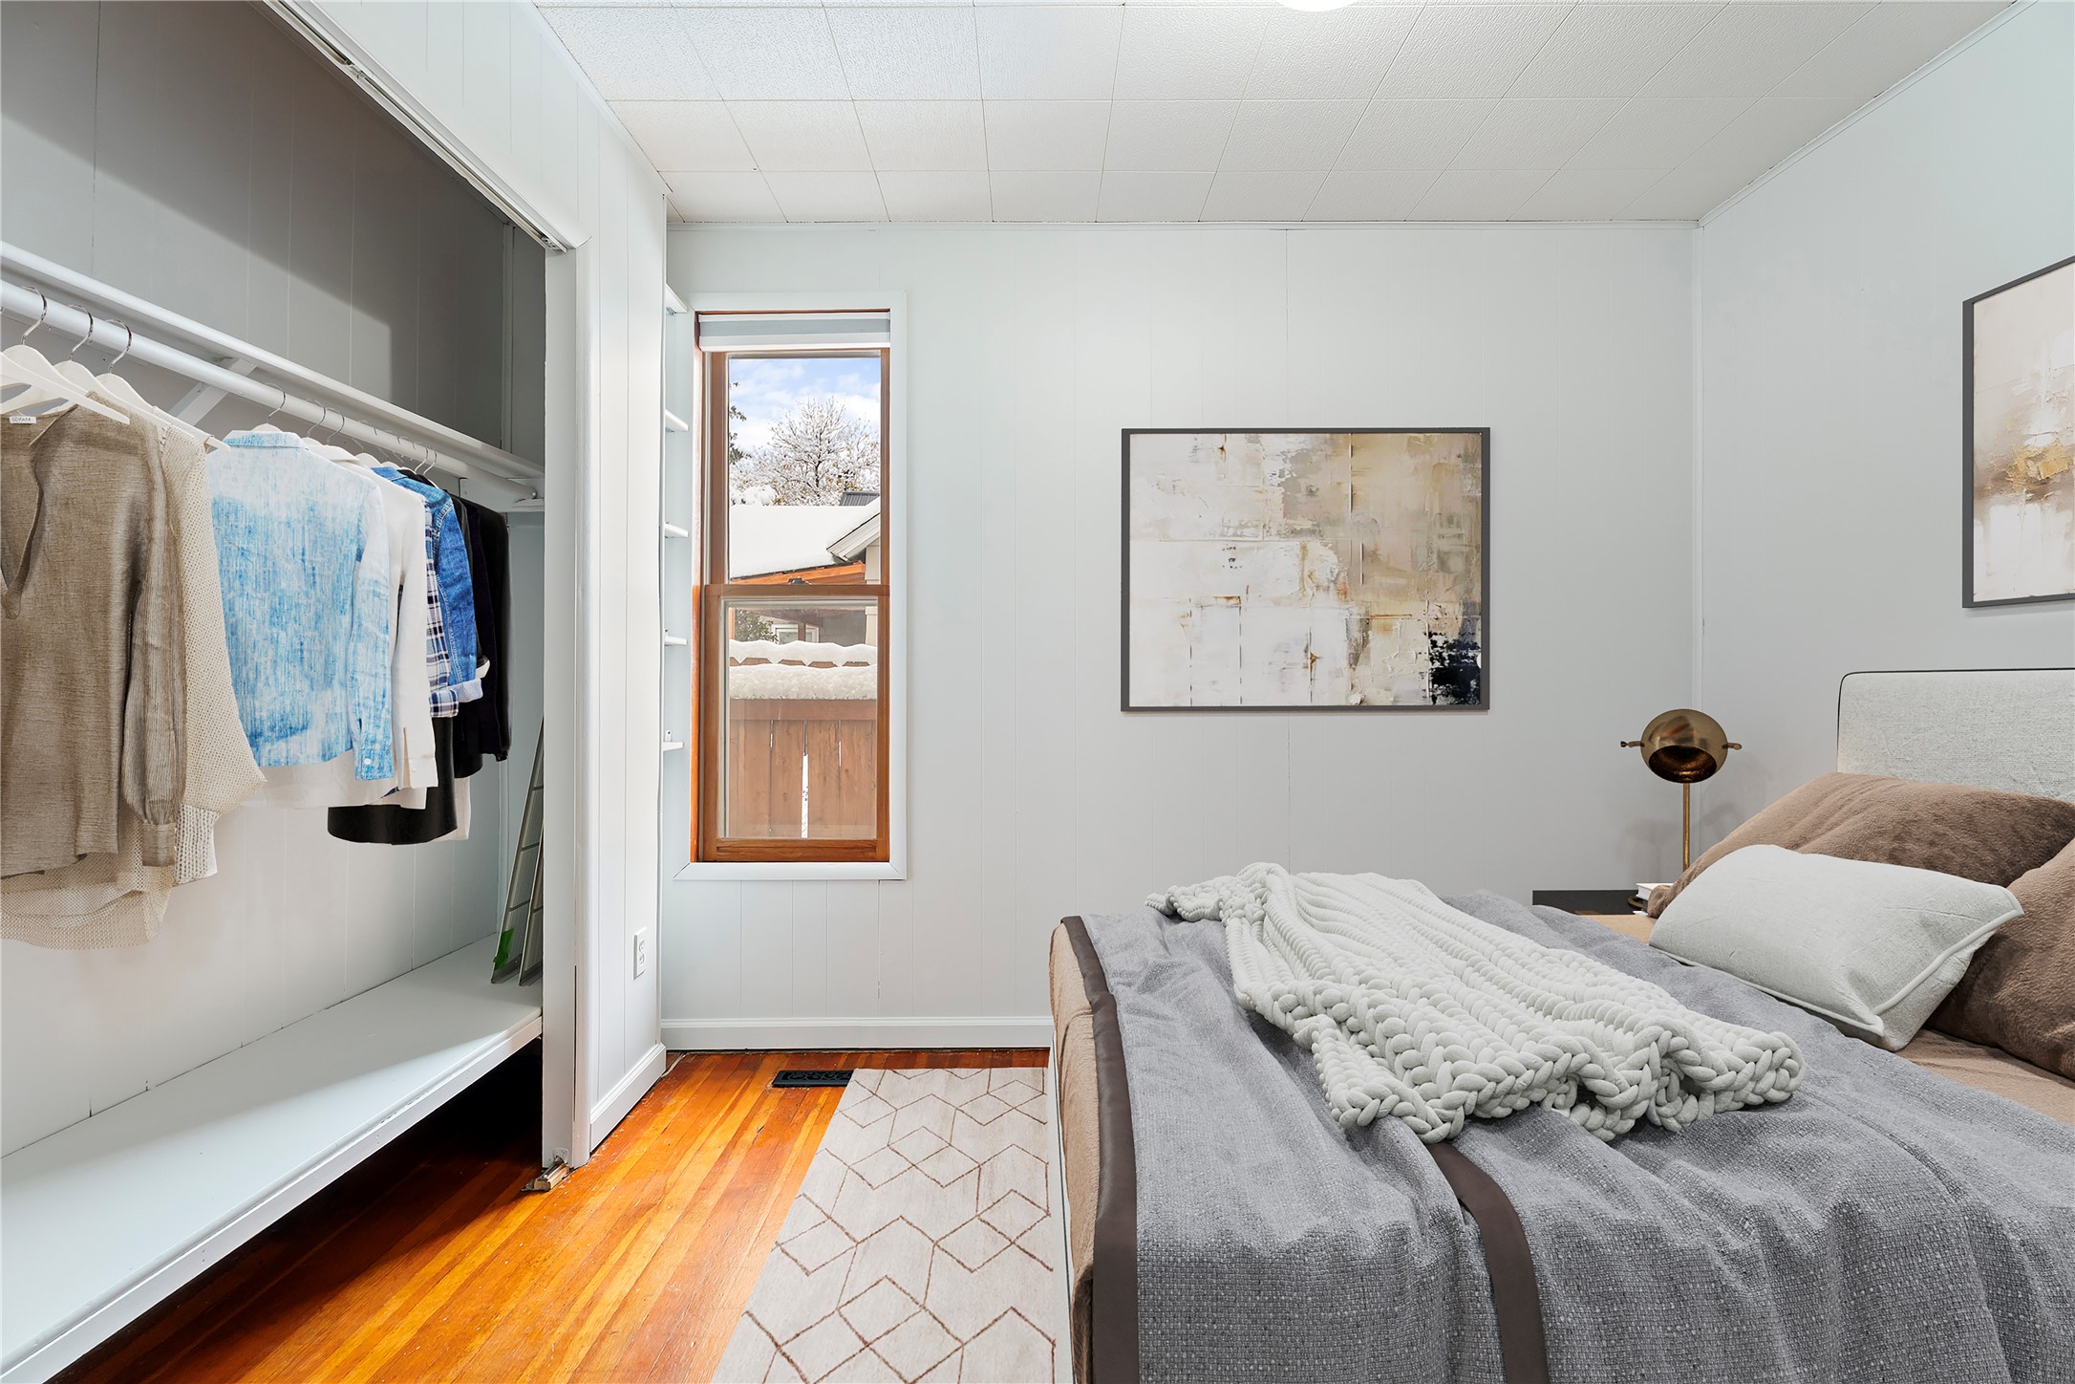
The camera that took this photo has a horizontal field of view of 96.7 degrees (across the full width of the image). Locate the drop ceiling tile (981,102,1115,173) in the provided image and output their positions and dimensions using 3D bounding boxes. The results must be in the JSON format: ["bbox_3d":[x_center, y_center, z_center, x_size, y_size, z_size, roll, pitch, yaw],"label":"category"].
[{"bbox_3d":[0.023,-1.398,2.316,0.305,0.016,0.301,0,0,0],"label":"drop ceiling tile"}]

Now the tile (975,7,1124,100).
[{"bbox_3d":[0.024,-1.391,2.011,0.305,0.018,0.305,0,1,0],"label":"tile"}]

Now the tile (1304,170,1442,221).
[{"bbox_3d":[0.939,-1.400,2.602,0.305,0.018,0.270,0,1,0],"label":"tile"}]

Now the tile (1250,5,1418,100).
[{"bbox_3d":[0.633,-1.391,2.010,0.305,0.018,0.305,0,1,0],"label":"tile"}]

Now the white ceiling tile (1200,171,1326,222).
[{"bbox_3d":[0.632,-1.401,2.600,0.305,0.016,0.267,0,0,0],"label":"white ceiling tile"}]

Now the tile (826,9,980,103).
[{"bbox_3d":[-0.280,-1.395,2.013,0.305,0.018,0.297,0,0,0],"label":"tile"}]

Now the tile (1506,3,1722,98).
[{"bbox_3d":[1.244,-1.400,2.016,0.305,0.018,0.297,0,0,0],"label":"tile"}]

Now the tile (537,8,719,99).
[{"bbox_3d":[-0.877,-1.393,2.012,0.281,0.018,0.297,0,0,0],"label":"tile"}]

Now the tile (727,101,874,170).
[{"bbox_3d":[-0.585,-1.397,2.317,0.305,0.018,0.305,0,1,0],"label":"tile"}]

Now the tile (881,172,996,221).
[{"bbox_3d":[-0.280,-1.401,2.604,0.305,0.018,0.270,0,1,0],"label":"tile"}]

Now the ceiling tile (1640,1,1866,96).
[{"bbox_3d":[1.547,-1.401,2.019,0.305,0.016,0.298,0,0,0],"label":"ceiling tile"}]

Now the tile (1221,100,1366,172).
[{"bbox_3d":[0.634,-1.396,2.315,0.305,0.018,0.305,0,1,0],"label":"tile"}]

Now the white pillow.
[{"bbox_3d":[1.332,0.410,1.587,0.305,0.145,0.480,-42,3,-1],"label":"white pillow"}]

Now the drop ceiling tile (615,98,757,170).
[{"bbox_3d":[-0.880,-1.397,2.318,0.285,0.018,0.305,0,1,0],"label":"drop ceiling tile"}]

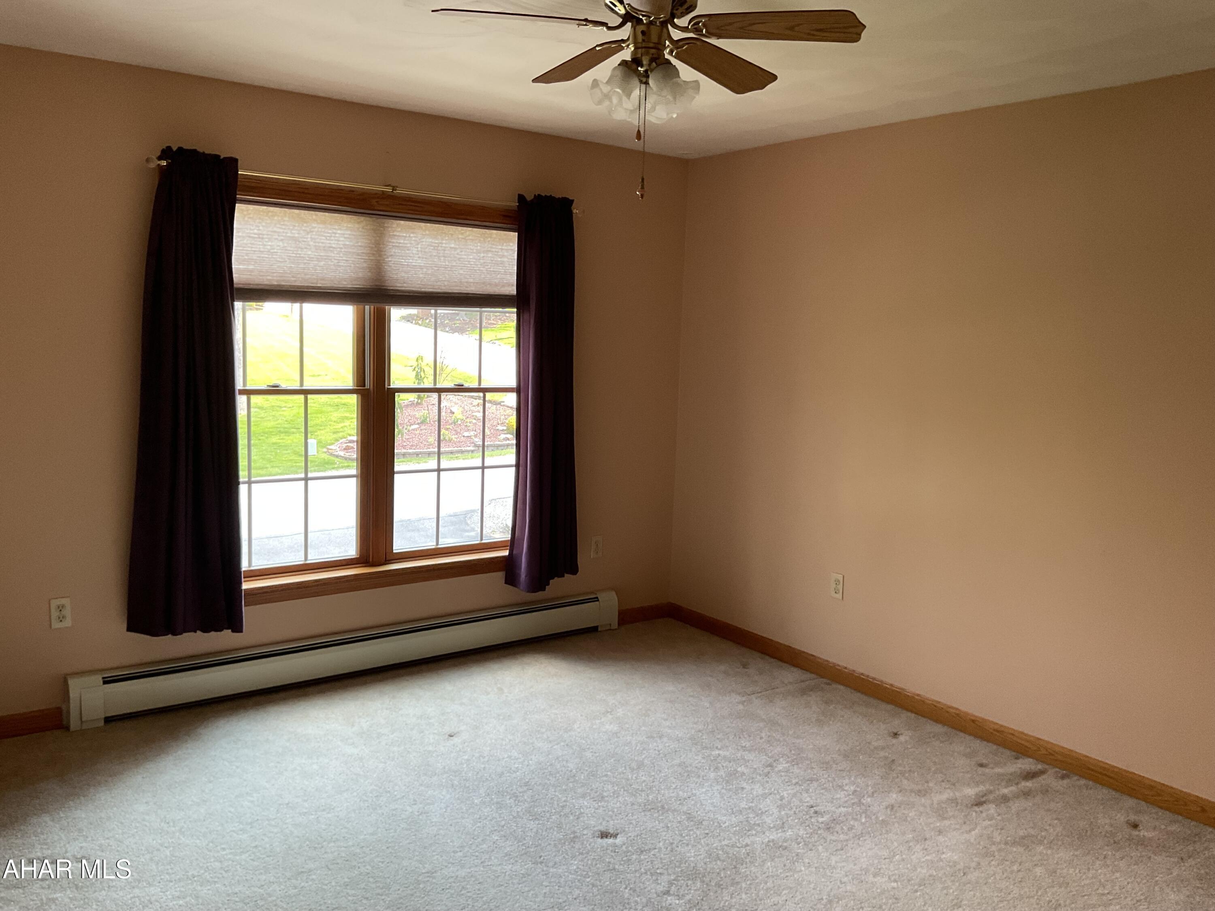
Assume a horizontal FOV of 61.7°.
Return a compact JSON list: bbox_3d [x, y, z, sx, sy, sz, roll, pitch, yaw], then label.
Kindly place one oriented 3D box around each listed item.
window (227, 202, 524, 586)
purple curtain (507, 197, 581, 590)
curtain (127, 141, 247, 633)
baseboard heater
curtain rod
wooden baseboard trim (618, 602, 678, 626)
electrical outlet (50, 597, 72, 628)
[{"bbox_3d":[-0.987,-0.267,4.442,1.805,1.715,0.110,-3,9,-36],"label":"window"},{"bbox_3d":[-0.285,-0.281,4.847,0.445,1.855,0.115,-3,9,-36],"label":"purple curtain"},{"bbox_3d":[-1.614,-0.220,3.873,0.437,1.850,0.105,-3,9,-36],"label":"curtain"},{"bbox_3d":[-0.981,0.867,4.529,2.540,0.201,0.069,-3,9,-36],"label":"baseboard heater"},{"bbox_3d":[-0.904,-1.112,4.264,1.935,0.045,0.072,-3,9,-36],"label":"curtain rod"},{"bbox_3d":[0.187,0.851,5.431,0.395,0.081,0.014,-3,9,-36],"label":"wooden baseboard trim"},{"bbox_3d":[-2.014,0.583,3.756,0.070,0.114,0.009,-3,9,-36],"label":"electrical outlet"}]

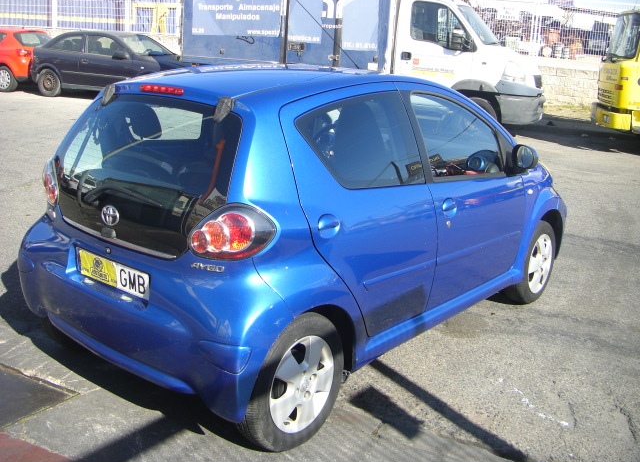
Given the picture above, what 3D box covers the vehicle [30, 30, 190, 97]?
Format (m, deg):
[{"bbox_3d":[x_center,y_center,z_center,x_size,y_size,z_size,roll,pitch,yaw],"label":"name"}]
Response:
[{"bbox_3d":[-4.200,-3.480,14.950,4.110,1.425,1.710,10,16,25],"label":"vehicle"}]

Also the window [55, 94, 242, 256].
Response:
[{"bbox_3d":[-0.772,-0.244,2.934,1.150,0.620,0.130,14,-6,38],"label":"window"}]

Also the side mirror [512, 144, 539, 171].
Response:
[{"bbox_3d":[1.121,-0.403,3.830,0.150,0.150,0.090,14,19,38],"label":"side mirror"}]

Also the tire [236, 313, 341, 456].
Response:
[{"bbox_3d":[-0.121,0.600,2.866,0.165,0.562,0.565,14,19,38],"label":"tire"}]

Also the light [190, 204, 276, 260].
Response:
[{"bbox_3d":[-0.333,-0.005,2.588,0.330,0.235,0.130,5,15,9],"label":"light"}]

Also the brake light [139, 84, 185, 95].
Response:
[{"bbox_3d":[-0.660,-0.599,2.966,0.295,0.035,0.040,14,19,38],"label":"brake light"}]

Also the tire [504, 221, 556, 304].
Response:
[{"bbox_3d":[1.381,0.197,4.615,0.165,0.562,0.565,14,19,38],"label":"tire"}]

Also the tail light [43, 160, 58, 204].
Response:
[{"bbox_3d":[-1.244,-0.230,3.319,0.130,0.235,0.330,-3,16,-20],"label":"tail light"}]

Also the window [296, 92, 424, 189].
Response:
[{"bbox_3d":[0.189,-0.372,3.038,0.060,0.446,0.843,-6,6,41],"label":"window"}]

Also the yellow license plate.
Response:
[{"bbox_3d":[-0.868,0.177,2.945,0.520,0.110,0.015,14,18,38],"label":"yellow license plate"}]

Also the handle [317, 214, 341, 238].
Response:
[{"bbox_3d":[0.035,-0.016,2.725,0.035,0.100,0.125,14,19,38],"label":"handle"}]

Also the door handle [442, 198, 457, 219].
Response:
[{"bbox_3d":[0.632,-0.108,3.441,0.035,0.105,0.125,14,19,38],"label":"door handle"}]

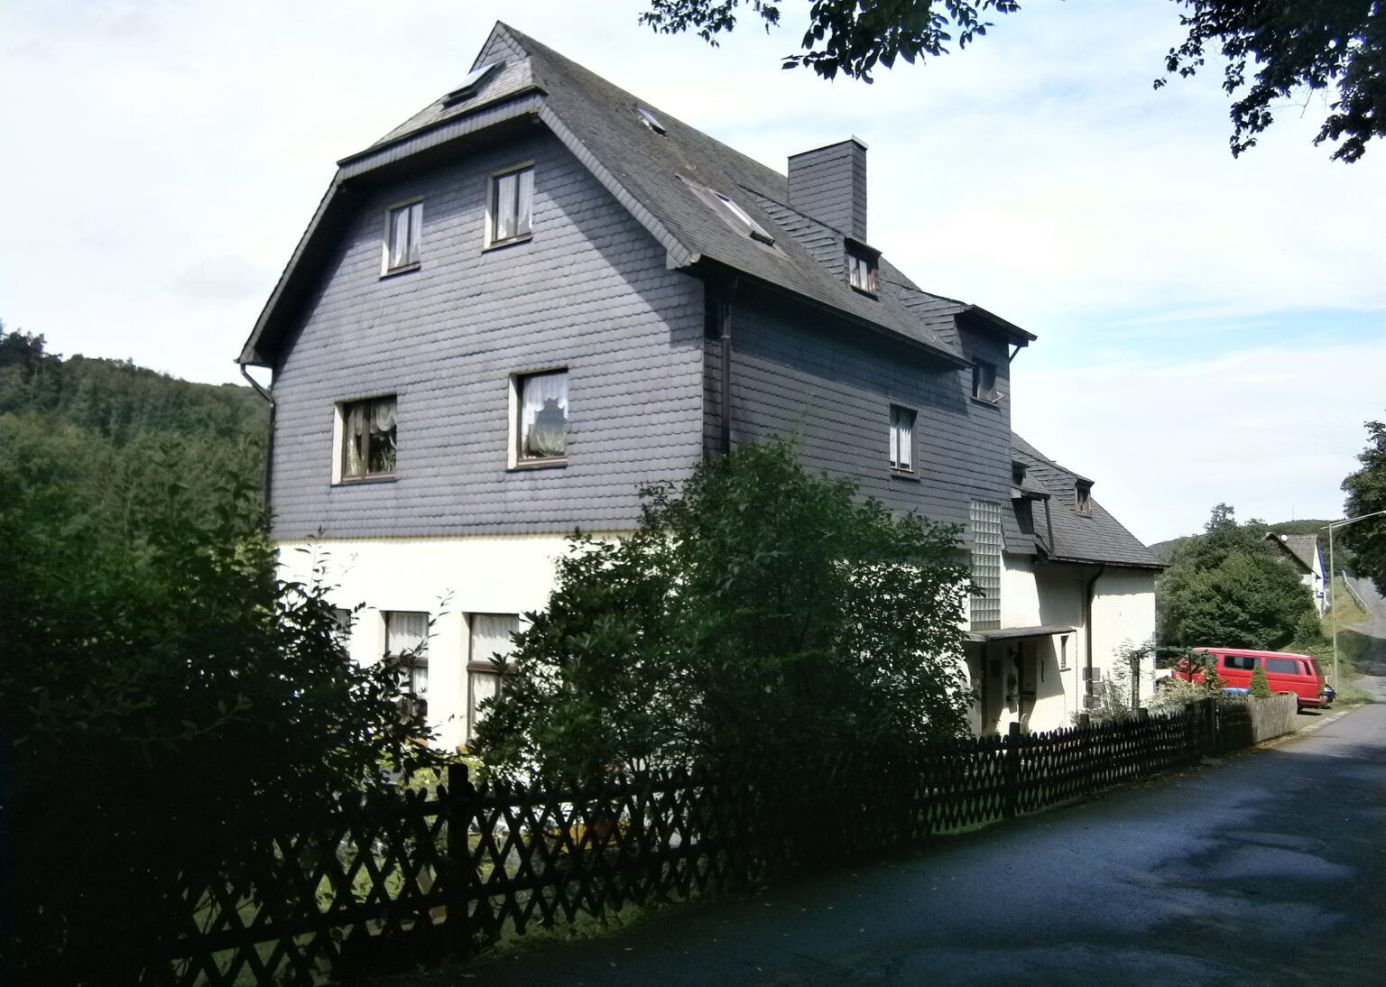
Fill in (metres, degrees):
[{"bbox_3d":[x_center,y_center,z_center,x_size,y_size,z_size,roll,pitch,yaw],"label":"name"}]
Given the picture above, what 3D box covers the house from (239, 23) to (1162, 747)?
[{"bbox_3d":[2.851,-1.064,23.278,10.250,11.800,21.650,-3,-5,38],"label":"house"}]

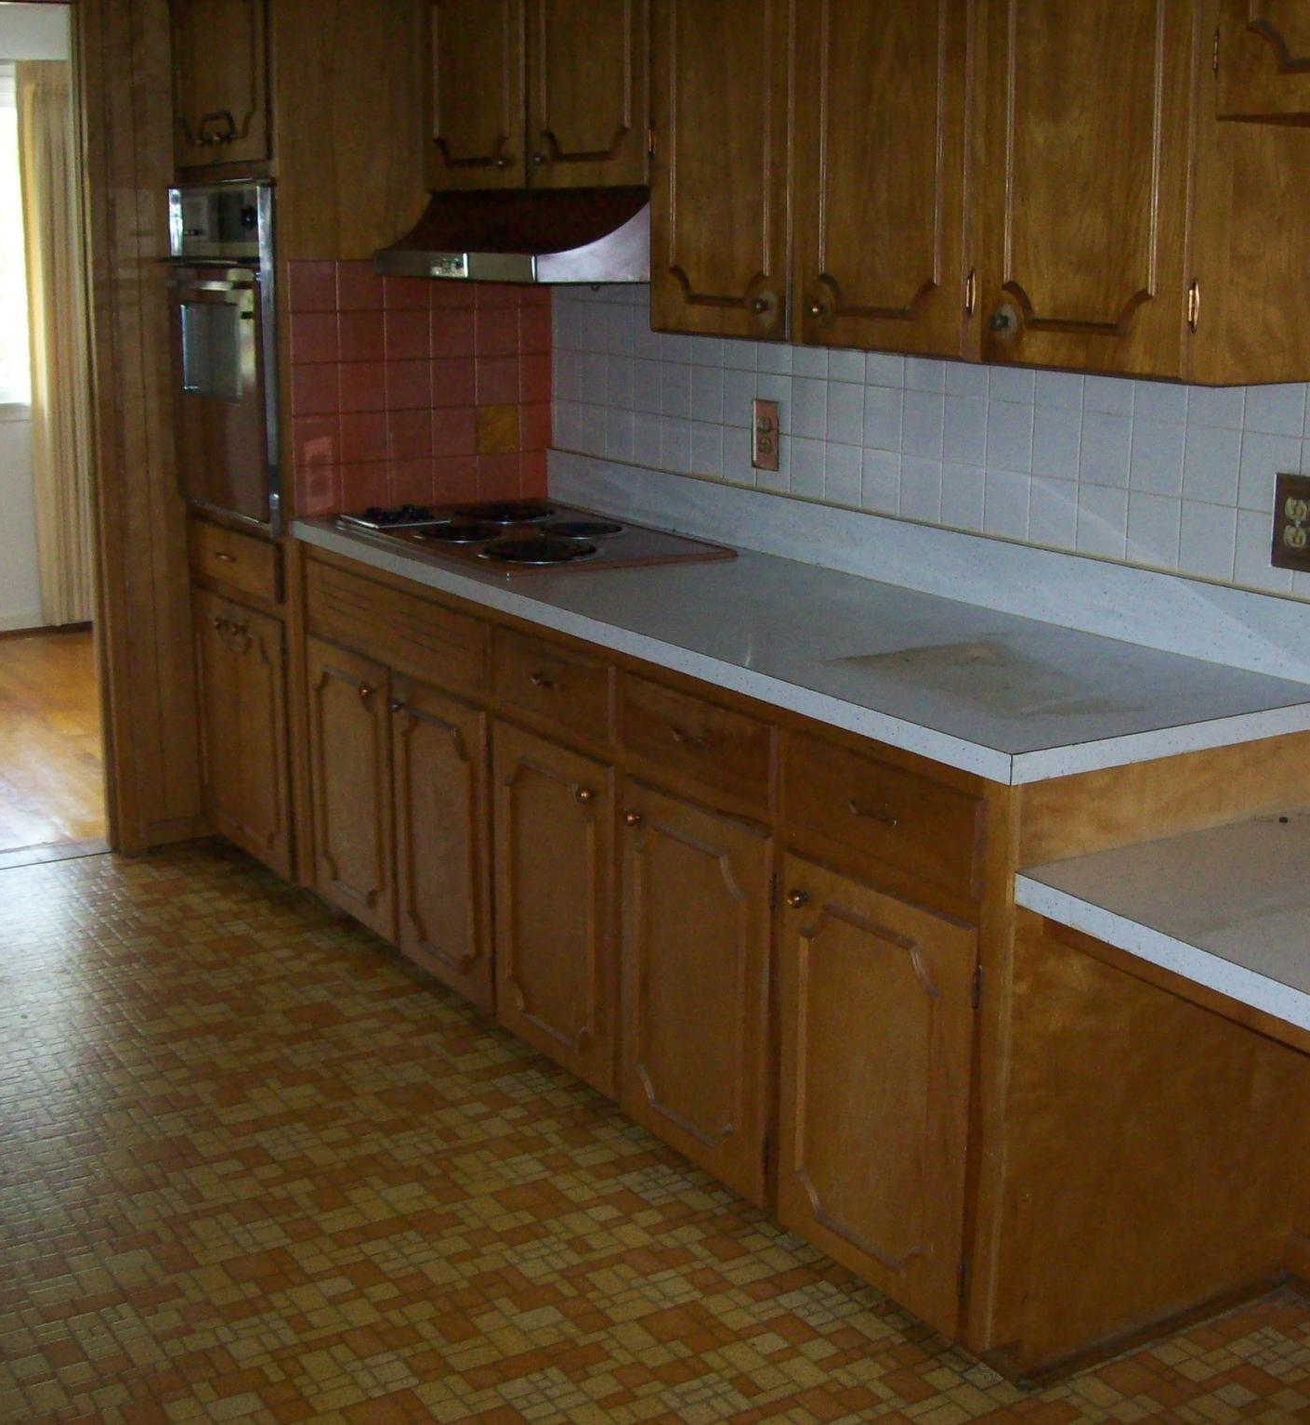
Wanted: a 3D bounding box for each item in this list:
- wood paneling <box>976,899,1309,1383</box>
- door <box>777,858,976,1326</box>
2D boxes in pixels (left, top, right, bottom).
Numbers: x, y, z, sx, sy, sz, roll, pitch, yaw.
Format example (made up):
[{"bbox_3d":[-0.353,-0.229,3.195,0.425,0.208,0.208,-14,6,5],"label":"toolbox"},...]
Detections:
[{"bbox_3d":[0.690,0.539,2.731,0.610,0.692,0.024,-8,17,-32],"label":"wood paneling"},{"bbox_3d":[0.309,0.518,2.779,0.024,0.585,0.408,-9,17,-32],"label":"door"}]

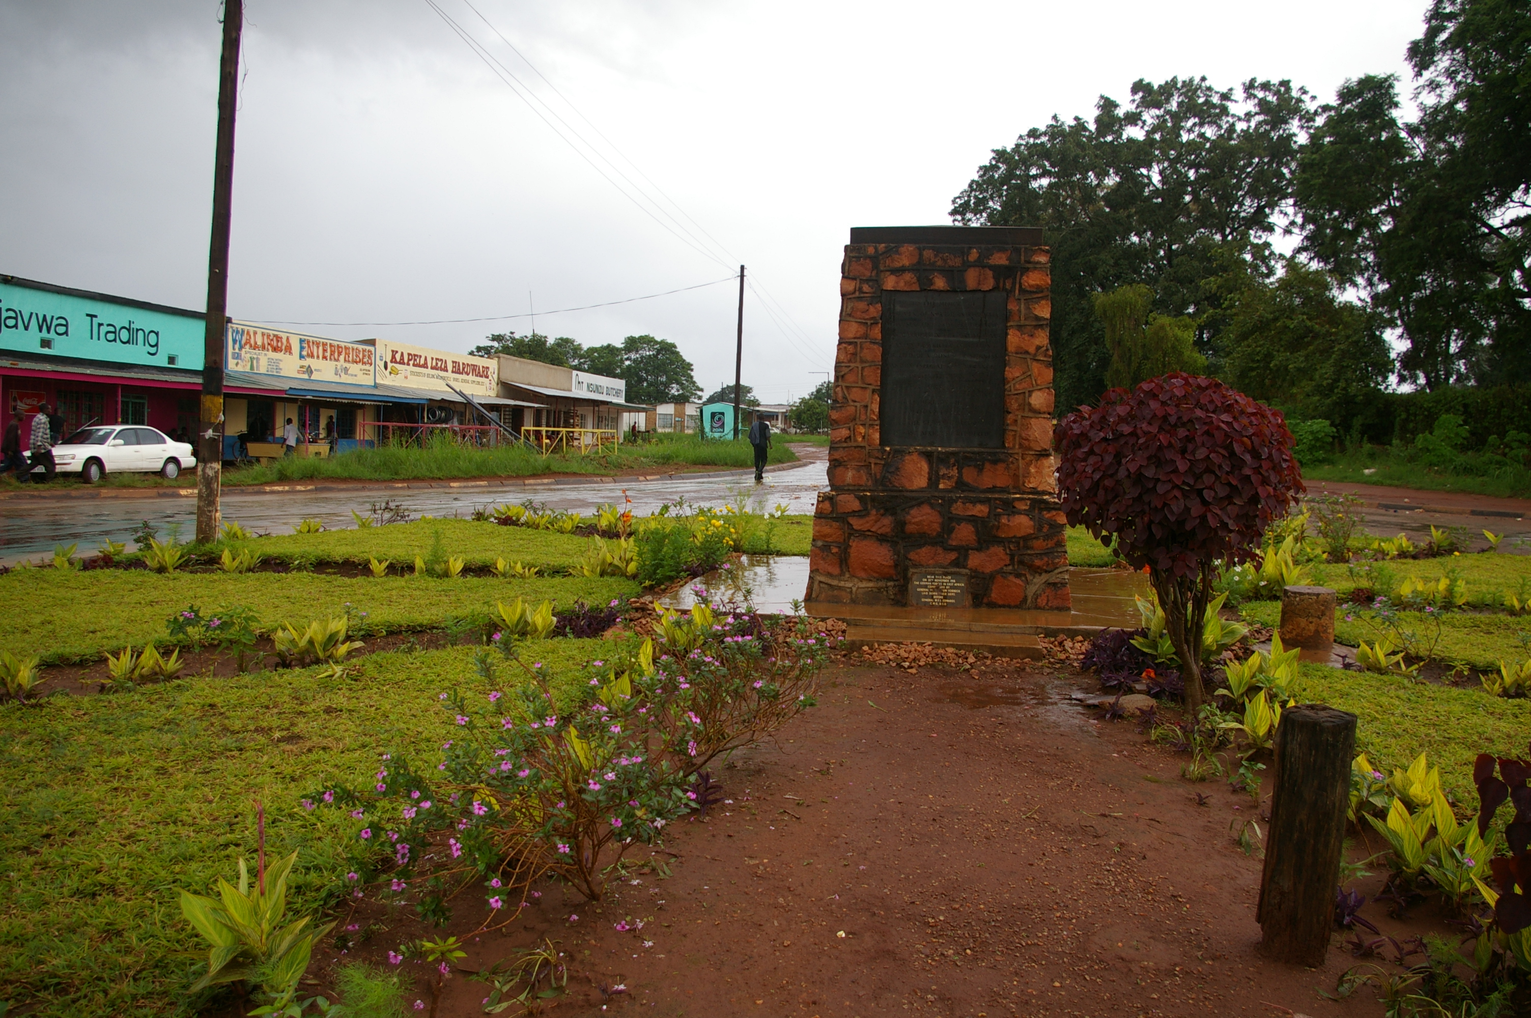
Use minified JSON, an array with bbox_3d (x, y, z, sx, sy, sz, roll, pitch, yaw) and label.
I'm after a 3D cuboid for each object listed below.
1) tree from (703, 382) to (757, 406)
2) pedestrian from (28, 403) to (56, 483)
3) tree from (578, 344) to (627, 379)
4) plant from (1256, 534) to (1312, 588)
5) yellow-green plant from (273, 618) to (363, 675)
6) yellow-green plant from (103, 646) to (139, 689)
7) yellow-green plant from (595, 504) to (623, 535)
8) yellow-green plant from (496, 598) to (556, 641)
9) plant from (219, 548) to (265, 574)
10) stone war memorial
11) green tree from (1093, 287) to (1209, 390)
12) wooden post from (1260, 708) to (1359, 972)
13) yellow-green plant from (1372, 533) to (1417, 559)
[{"bbox_3d":[-4.384,-11.897,139.519,6.837,7.010,6.495,2,4,-2],"label":"tree"},{"bbox_3d":[-15.922,-1.453,25.200,0.650,1.720,0.500,-1,4,-35],"label":"pedestrian"},{"bbox_3d":[-15.784,-11.551,111.724,5.372,9.341,4.835,0,3,-8],"label":"tree"},{"bbox_3d":[5.073,0.520,11.200,0.530,0.470,0.460,3,4,24],"label":"plant"},{"bbox_3d":[-2.806,0.831,7.197,0.547,0.277,0.519,0,4,-21],"label":"yellow-green plant"},{"bbox_3d":[-3.523,0.857,6.269,0.203,0.223,0.183,-1,4,-29],"label":"yellow-green plant"},{"bbox_3d":[-2.188,0.137,16.035,0.370,0.380,0.340,1,4,-8],"label":"yellow-green plant"},{"bbox_3d":[-1.602,0.722,7.665,0.410,0.260,0.330,0,4,-12],"label":"yellow-green plant"},{"bbox_3d":[-5.158,0.495,11.295,0.423,0.200,0.402,0,4,-25],"label":"plant"},{"bbox_3d":[1.648,-0.840,10.535,2.200,3.220,1.800,2,4,8],"label":"stone war memorial"},{"bbox_3d":[15.129,-5.072,45.727,4.672,7.605,4.439,3,4,18],"label":"green tree"},{"bbox_3d":[1.523,0.911,3.223,0.206,0.676,0.206,5,4,26],"label":"wooden post"},{"bbox_3d":[8.610,0.504,15.682,0.587,0.301,0.558,4,5,29],"label":"yellow-green plant"}]

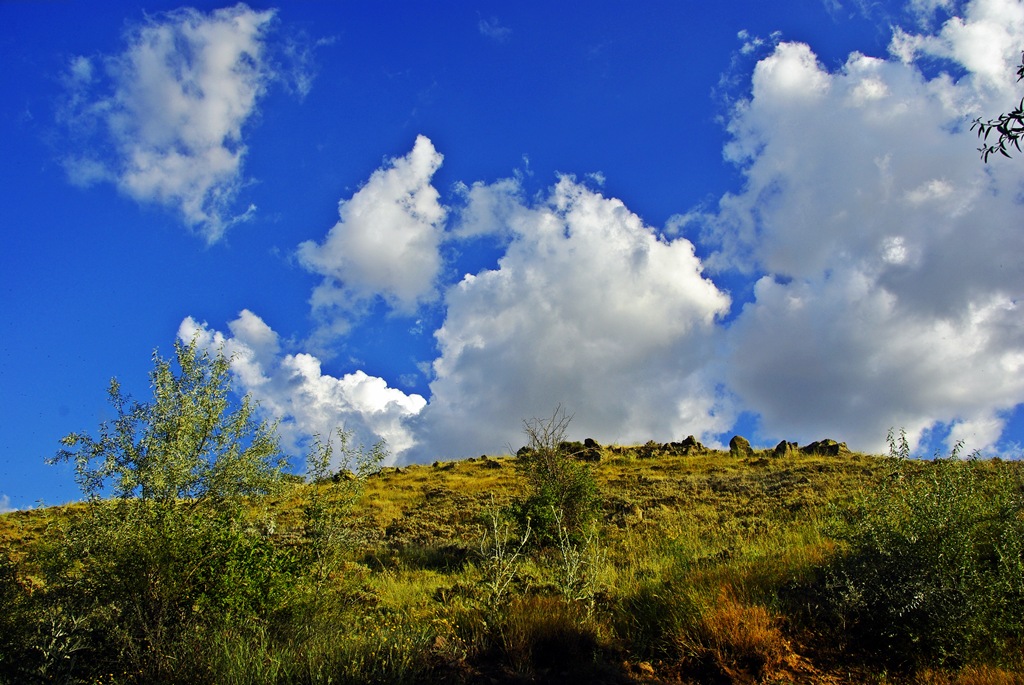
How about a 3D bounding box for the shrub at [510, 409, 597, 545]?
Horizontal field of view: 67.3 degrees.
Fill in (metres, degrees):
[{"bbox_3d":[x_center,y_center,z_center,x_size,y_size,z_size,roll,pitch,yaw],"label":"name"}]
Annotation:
[{"bbox_3d":[0.630,1.950,11.300,1.280,2.000,1.200,0,-11,0],"label":"shrub"}]

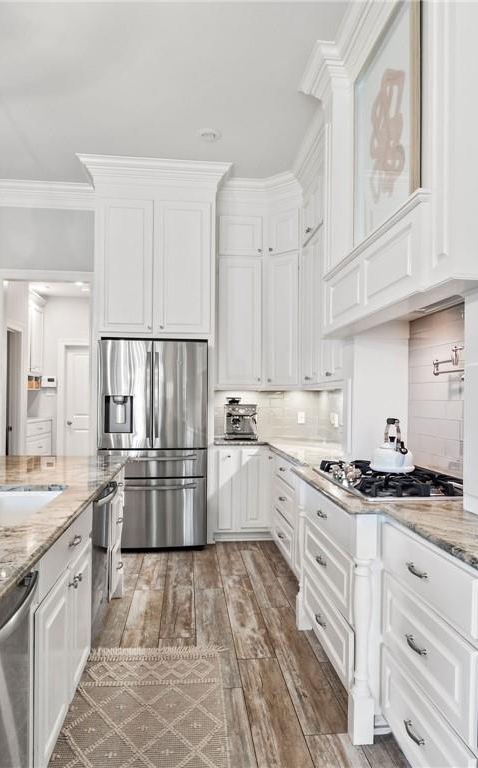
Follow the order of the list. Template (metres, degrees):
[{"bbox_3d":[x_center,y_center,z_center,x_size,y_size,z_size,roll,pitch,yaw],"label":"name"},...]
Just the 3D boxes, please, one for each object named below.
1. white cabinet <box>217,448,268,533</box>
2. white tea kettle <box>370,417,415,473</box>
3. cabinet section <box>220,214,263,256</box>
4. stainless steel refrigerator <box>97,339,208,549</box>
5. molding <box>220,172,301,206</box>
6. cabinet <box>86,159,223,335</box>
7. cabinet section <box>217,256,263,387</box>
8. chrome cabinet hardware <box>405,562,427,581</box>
[{"bbox_3d":[-0.005,0.970,4.625,0.480,0.780,0.600,0,-1,-6],"label":"white cabinet"},{"bbox_3d":[0.772,0.302,2.390,0.216,0.255,0.220,0,-1,-7],"label":"white tea kettle"},{"bbox_3d":[0.009,-1.491,4.929,0.444,0.441,0.320,0,-1,-6],"label":"cabinet section"},{"bbox_3d":[-0.767,0.545,4.402,0.920,1.790,0.840,0,-1,-6],"label":"stainless steel refrigerator"},{"bbox_3d":[0.186,-1.781,4.361,0.750,0.235,0.330,0,-1,-7],"label":"molding"},{"bbox_3d":[-0.775,-1.188,4.521,1.260,1.560,0.700,0,-1,-6],"label":"cabinet"},{"bbox_3d":[0.004,-0.628,4.907,0.450,1.309,0.320,0,-1,-6],"label":"cabinet section"},{"bbox_3d":[0.598,0.639,1.632,0.030,0.020,0.135,0,-1,-6],"label":"chrome cabinet hardware"}]

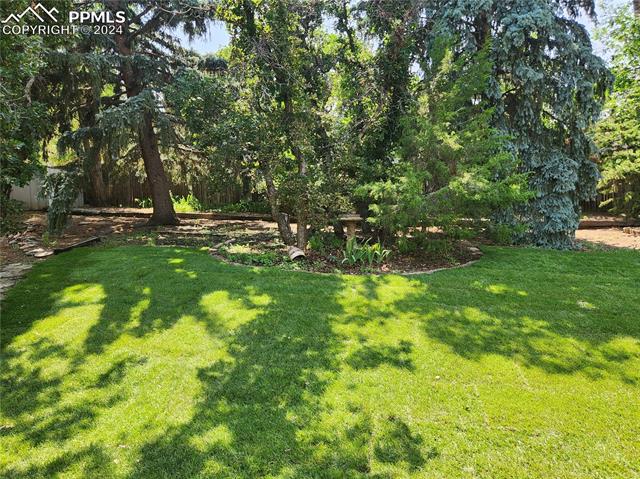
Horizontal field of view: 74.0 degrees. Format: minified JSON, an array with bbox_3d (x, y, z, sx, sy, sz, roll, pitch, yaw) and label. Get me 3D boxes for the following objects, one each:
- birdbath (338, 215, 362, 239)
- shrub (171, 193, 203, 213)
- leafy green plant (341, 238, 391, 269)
[{"bbox_3d":[0.630,-0.130,8.800,0.500,0.720,0.500,0,9,0],"label":"birdbath"},{"bbox_3d":[-4.980,-1.380,15.900,1.200,0.760,0.950,0,9,0],"label":"shrub"},{"bbox_3d":[0.886,0.265,8.100,0.900,0.500,0.600,0,8,0],"label":"leafy green plant"}]

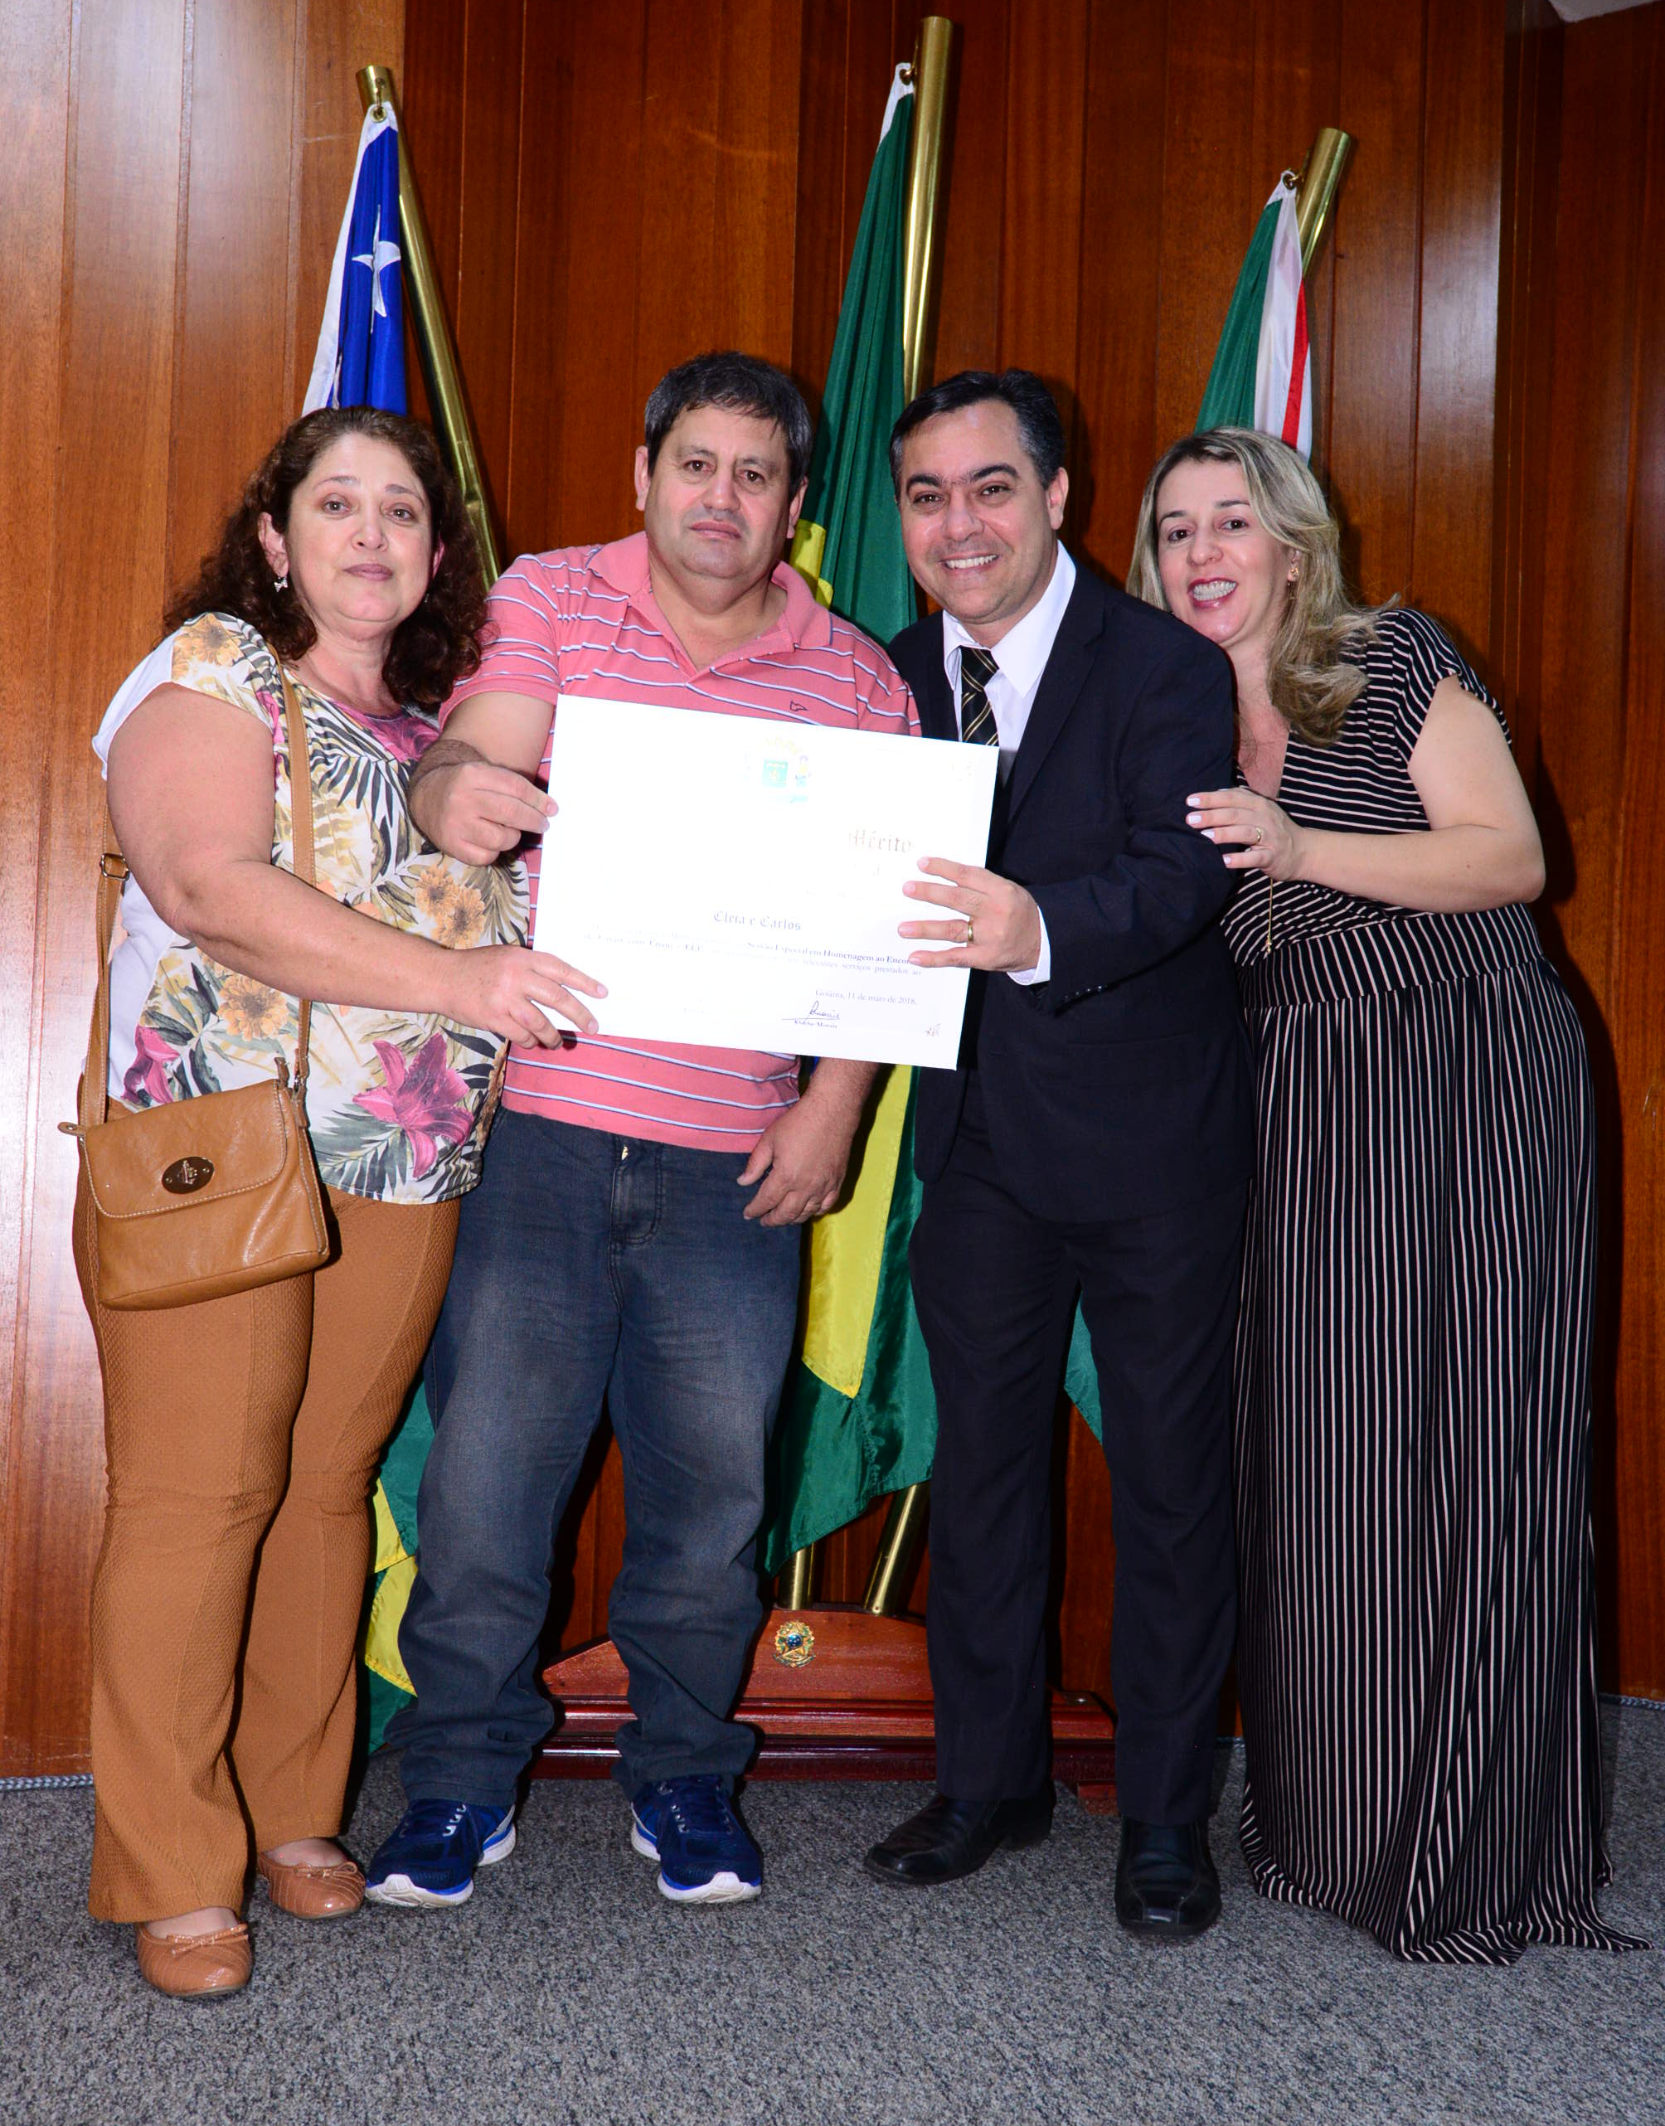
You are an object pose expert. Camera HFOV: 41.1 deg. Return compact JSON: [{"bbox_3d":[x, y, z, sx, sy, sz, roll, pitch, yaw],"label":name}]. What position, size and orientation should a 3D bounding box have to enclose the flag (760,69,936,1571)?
[{"bbox_3d":[0.023,-0.325,2.950,0.290,2.020,0.190,2,0,0],"label":"flag"}]

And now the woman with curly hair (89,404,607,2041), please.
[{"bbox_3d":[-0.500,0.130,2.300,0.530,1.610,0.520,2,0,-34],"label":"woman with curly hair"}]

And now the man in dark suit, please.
[{"bbox_3d":[0.240,0.085,2.490,0.540,1.730,0.500,2,0,33],"label":"man in dark suit"}]

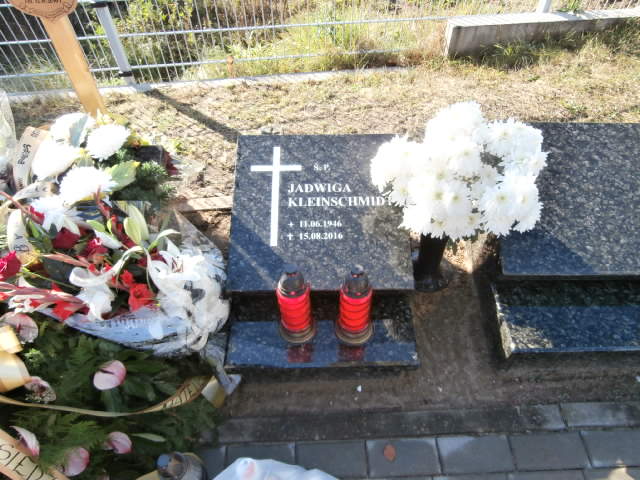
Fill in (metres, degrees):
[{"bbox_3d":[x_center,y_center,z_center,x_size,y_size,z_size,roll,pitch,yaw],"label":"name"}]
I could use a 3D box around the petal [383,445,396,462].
[{"bbox_3d":[0.197,0.601,1.250,0.034,0.007,0.045,0,54,0],"label":"petal"}]

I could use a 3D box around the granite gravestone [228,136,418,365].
[{"bbox_3d":[0.006,0.011,1.493,0.600,0.300,0.760,0,54,0],"label":"granite gravestone"}]

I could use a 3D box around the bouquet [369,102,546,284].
[{"bbox_3d":[0.390,-0.103,1.402,0.480,0.580,0.400,0,54,0],"label":"bouquet"}]

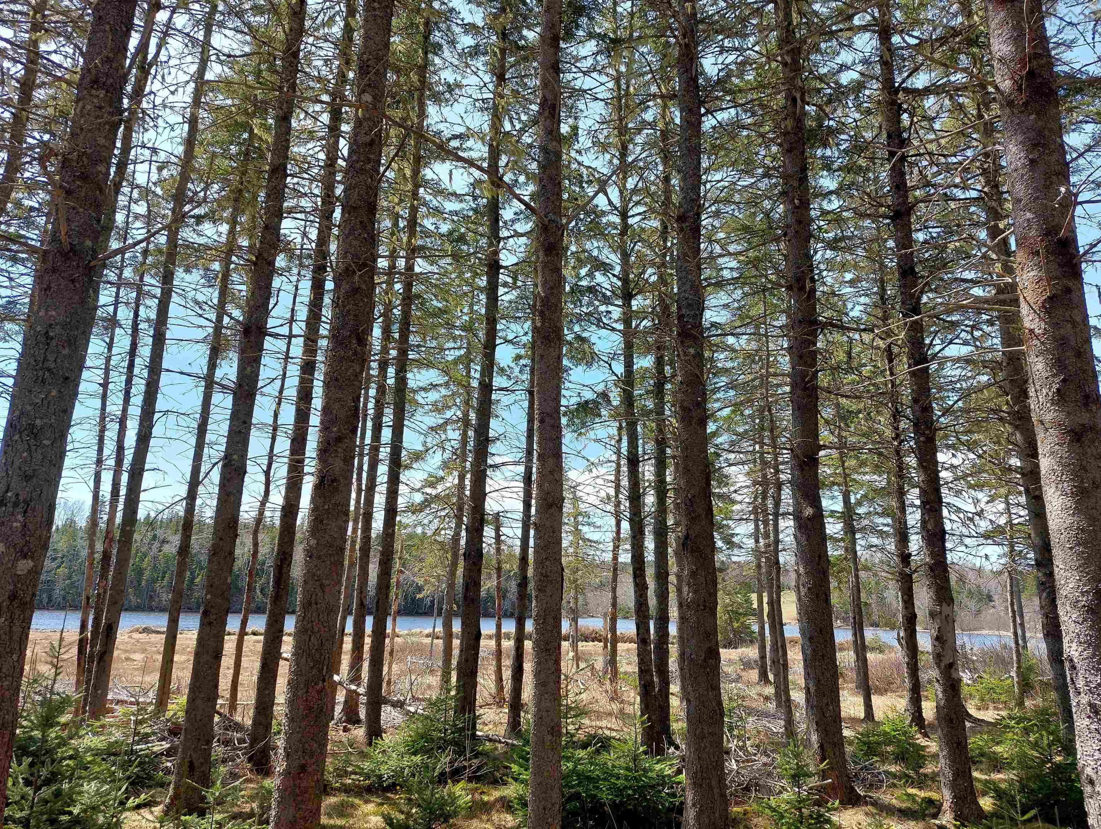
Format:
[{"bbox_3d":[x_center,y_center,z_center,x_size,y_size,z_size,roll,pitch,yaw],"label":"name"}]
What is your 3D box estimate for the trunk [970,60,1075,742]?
[{"bbox_3d":[7.108,-0.807,11.696,0.260,10.730,0.260,-8,-17,31],"label":"trunk"}]

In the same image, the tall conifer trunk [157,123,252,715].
[{"bbox_3d":[-5.630,-0.427,12.660,0.210,10.040,0.210,8,-16,-24],"label":"tall conifer trunk"}]

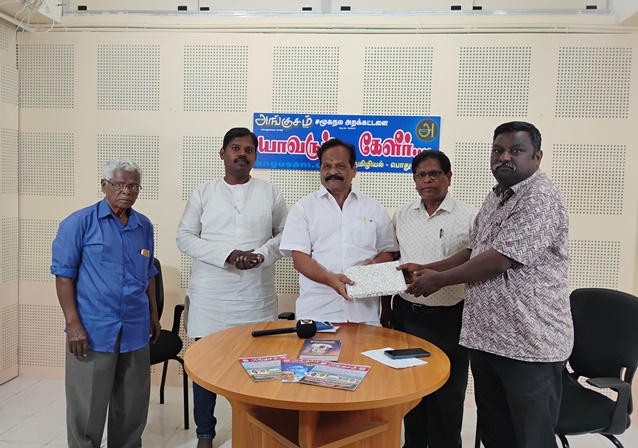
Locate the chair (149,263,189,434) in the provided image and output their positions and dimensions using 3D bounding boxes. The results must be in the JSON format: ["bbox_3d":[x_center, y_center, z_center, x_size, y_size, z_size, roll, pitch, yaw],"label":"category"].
[{"bbox_3d":[-1.089,0.685,2.979,0.580,0.940,0.580,-1,4,-37],"label":"chair"}]

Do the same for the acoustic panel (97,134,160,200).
[{"bbox_3d":[-1.301,-0.387,3.513,0.435,0.435,0.025,2,3,5],"label":"acoustic panel"}]

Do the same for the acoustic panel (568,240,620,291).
[{"bbox_3d":[1.670,0.318,3.279,0.433,0.430,0.020,2,3,5],"label":"acoustic panel"}]

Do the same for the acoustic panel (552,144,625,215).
[{"bbox_3d":[1.684,-0.278,3.239,0.435,0.435,0.025,2,3,5],"label":"acoustic panel"}]

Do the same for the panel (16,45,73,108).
[{"bbox_3d":[-1.870,-1.005,3.533,0.415,0.435,0.025,2,3,5],"label":"panel"}]

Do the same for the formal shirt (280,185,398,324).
[{"bbox_3d":[0.110,0.156,2.700,0.610,0.740,0.340,2,3,5],"label":"formal shirt"}]

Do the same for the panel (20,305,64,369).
[{"bbox_3d":[-1.926,0.784,3.636,0.415,0.435,0.025,2,3,5],"label":"panel"}]

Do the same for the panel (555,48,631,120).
[{"bbox_3d":[1.703,-0.875,3.204,0.435,0.435,0.025,2,3,5],"label":"panel"}]

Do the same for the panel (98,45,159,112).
[{"bbox_3d":[-1.283,-0.983,3.479,0.435,0.435,0.025,2,3,5],"label":"panel"}]

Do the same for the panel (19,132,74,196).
[{"bbox_3d":[-1.880,-0.405,3.566,0.403,0.430,0.020,2,3,5],"label":"panel"}]

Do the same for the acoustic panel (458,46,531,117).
[{"bbox_3d":[1.105,-0.896,3.259,0.435,0.435,0.025,2,3,5],"label":"acoustic panel"}]

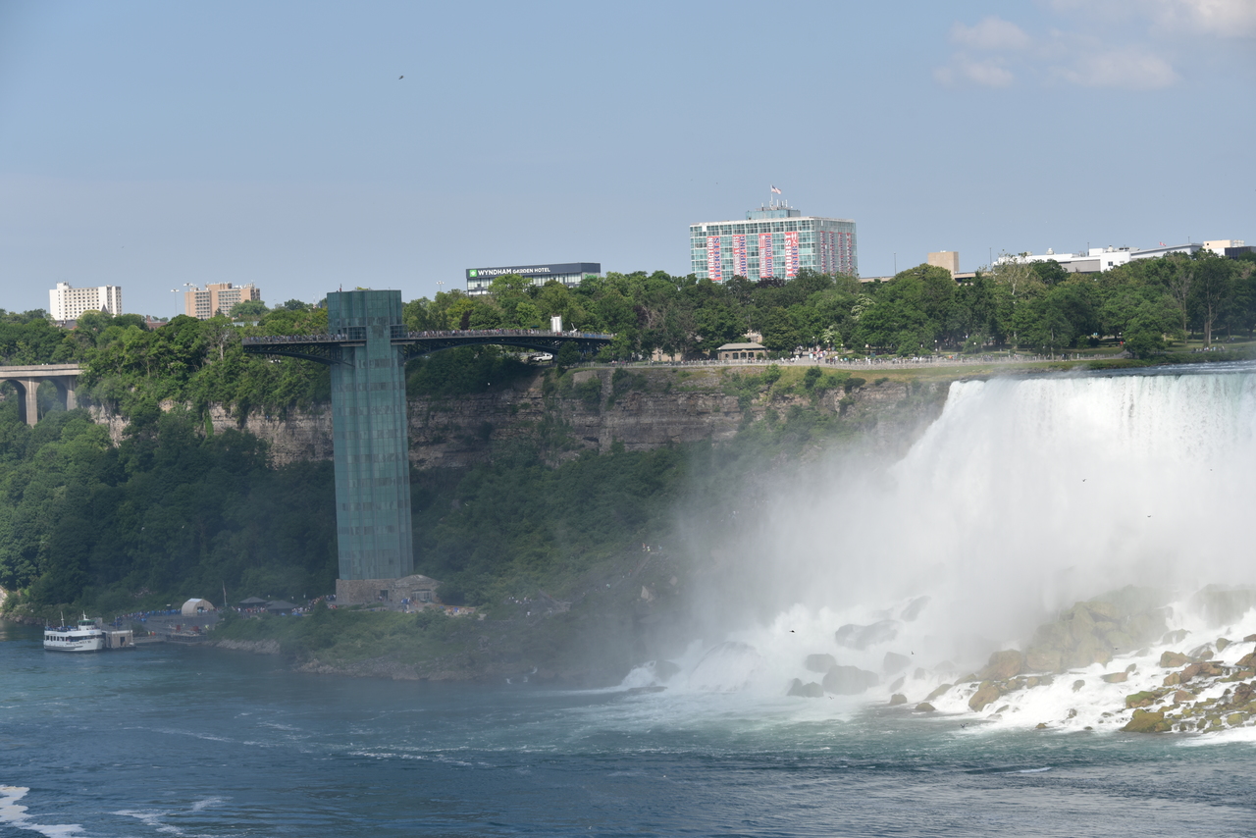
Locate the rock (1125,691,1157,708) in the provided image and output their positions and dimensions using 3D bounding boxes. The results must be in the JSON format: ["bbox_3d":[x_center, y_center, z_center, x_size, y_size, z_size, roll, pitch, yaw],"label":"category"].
[{"bbox_3d":[85.603,46.939,536.000,5.200,2.900,4.200,-2,1,0],"label":"rock"}]

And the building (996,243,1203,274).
[{"bbox_3d":[171.838,-56.683,1170.000,68.000,15.000,35.000,-2,1,22],"label":"building"}]

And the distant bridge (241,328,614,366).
[{"bbox_3d":[-41.746,-16.031,704.000,104.000,7.000,6.500,-4,2,-42],"label":"distant bridge"}]

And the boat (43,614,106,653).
[{"bbox_3d":[-136.190,52.520,790.000,8.800,8.800,23.000,-3,1,-28],"label":"boat"}]

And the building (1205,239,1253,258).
[{"bbox_3d":[230.277,-64.102,1230.000,16.000,10.000,12.000,-2,1,22],"label":"building"}]

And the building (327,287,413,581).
[{"bbox_3d":[-55.523,3.807,692.000,11.000,62.500,11.000,-1,2,45],"label":"building"}]

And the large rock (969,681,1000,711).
[{"bbox_3d":[61.331,47.665,552.000,5.300,4.700,4.600,-2,1,0],"label":"large rock"}]

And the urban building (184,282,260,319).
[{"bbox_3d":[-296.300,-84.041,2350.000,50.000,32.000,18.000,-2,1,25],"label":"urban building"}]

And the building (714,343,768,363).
[{"bbox_3d":[26.074,-15.485,745.000,11.200,4.200,6.000,-2,1,3],"label":"building"}]

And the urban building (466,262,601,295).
[{"bbox_3d":[-25.708,-33.053,890.000,35.000,21.000,15.000,-2,1,22],"label":"urban building"}]

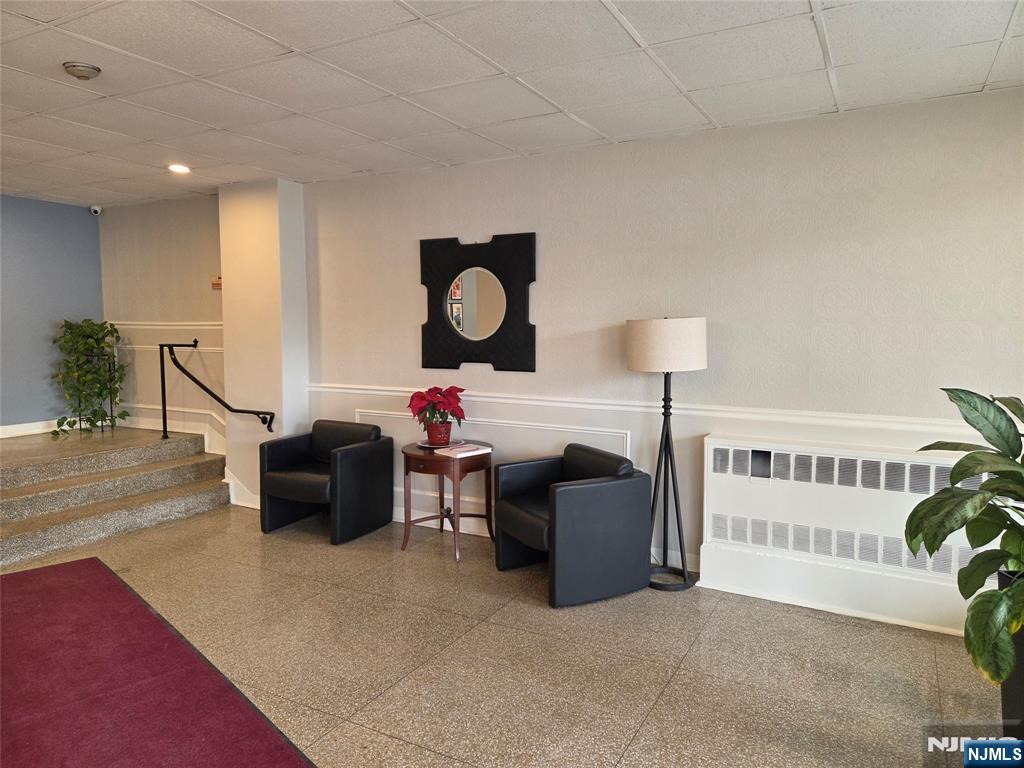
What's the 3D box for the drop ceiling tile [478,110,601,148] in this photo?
[{"bbox_3d":[0.148,-1.434,3.855,0.605,0.020,0.605,3,6,29],"label":"drop ceiling tile"}]

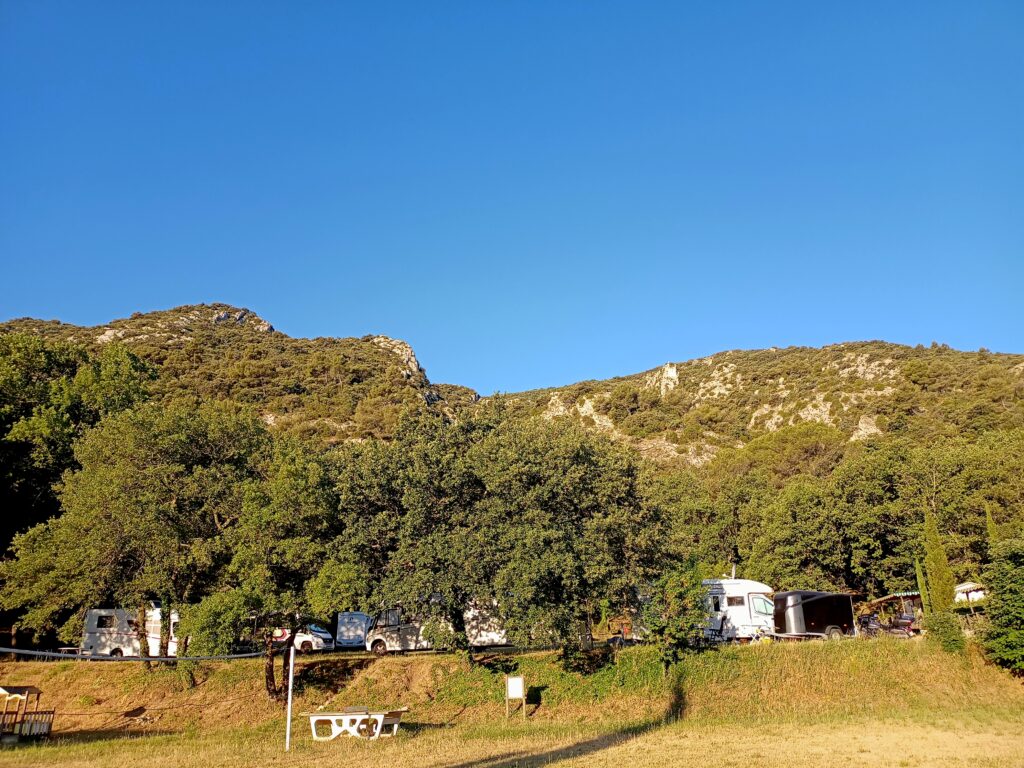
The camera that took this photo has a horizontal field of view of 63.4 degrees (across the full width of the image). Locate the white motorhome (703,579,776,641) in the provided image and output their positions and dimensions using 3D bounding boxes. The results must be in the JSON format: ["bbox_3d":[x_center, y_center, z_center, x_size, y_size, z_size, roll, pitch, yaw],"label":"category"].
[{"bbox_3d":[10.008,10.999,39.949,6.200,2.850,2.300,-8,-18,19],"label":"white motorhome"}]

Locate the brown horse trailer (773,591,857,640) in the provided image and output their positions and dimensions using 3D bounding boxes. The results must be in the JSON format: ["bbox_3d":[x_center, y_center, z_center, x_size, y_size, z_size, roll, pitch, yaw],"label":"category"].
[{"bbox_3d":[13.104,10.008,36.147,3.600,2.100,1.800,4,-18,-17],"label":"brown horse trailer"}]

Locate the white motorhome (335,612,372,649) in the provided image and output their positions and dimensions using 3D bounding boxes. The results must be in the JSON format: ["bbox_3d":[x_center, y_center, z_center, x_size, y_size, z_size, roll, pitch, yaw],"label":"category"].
[{"bbox_3d":[-11.184,19.311,65.066,2.300,2.850,6.800,-5,-16,13],"label":"white motorhome"}]

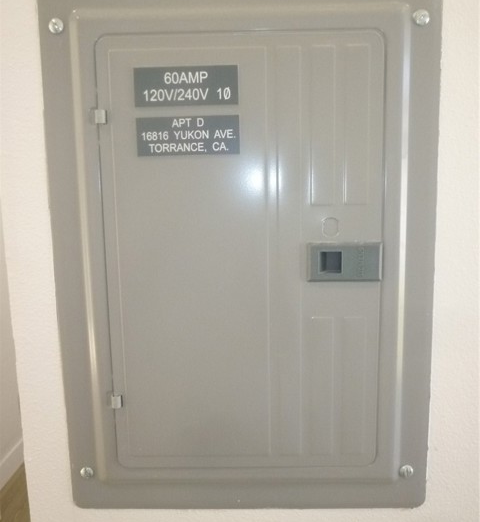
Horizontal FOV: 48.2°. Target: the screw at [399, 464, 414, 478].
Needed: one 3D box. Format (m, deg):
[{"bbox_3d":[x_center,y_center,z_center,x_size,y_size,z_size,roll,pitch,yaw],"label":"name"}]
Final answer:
[{"bbox_3d":[0.181,0.229,0.584,0.015,0.015,0.005,-1,9,1],"label":"screw"}]

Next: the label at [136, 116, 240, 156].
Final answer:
[{"bbox_3d":[-0.051,-0.124,0.529,0.102,0.037,0.002,-1,9,1],"label":"label"}]

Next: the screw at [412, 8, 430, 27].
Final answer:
[{"bbox_3d":[0.173,-0.233,0.513,0.015,0.015,0.005,-1,9,1],"label":"screw"}]

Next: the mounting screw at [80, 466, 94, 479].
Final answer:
[{"bbox_3d":[-0.169,0.233,0.591,0.015,0.015,0.005,-1,9,1],"label":"mounting screw"}]

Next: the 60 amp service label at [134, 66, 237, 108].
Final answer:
[{"bbox_3d":[-0.052,-0.170,0.522,0.102,0.037,0.002,-1,9,1],"label":"60 amp service label"}]

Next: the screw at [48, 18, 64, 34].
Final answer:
[{"bbox_3d":[-0.178,-0.228,0.520,0.015,0.015,0.005,-1,9,1],"label":"screw"}]

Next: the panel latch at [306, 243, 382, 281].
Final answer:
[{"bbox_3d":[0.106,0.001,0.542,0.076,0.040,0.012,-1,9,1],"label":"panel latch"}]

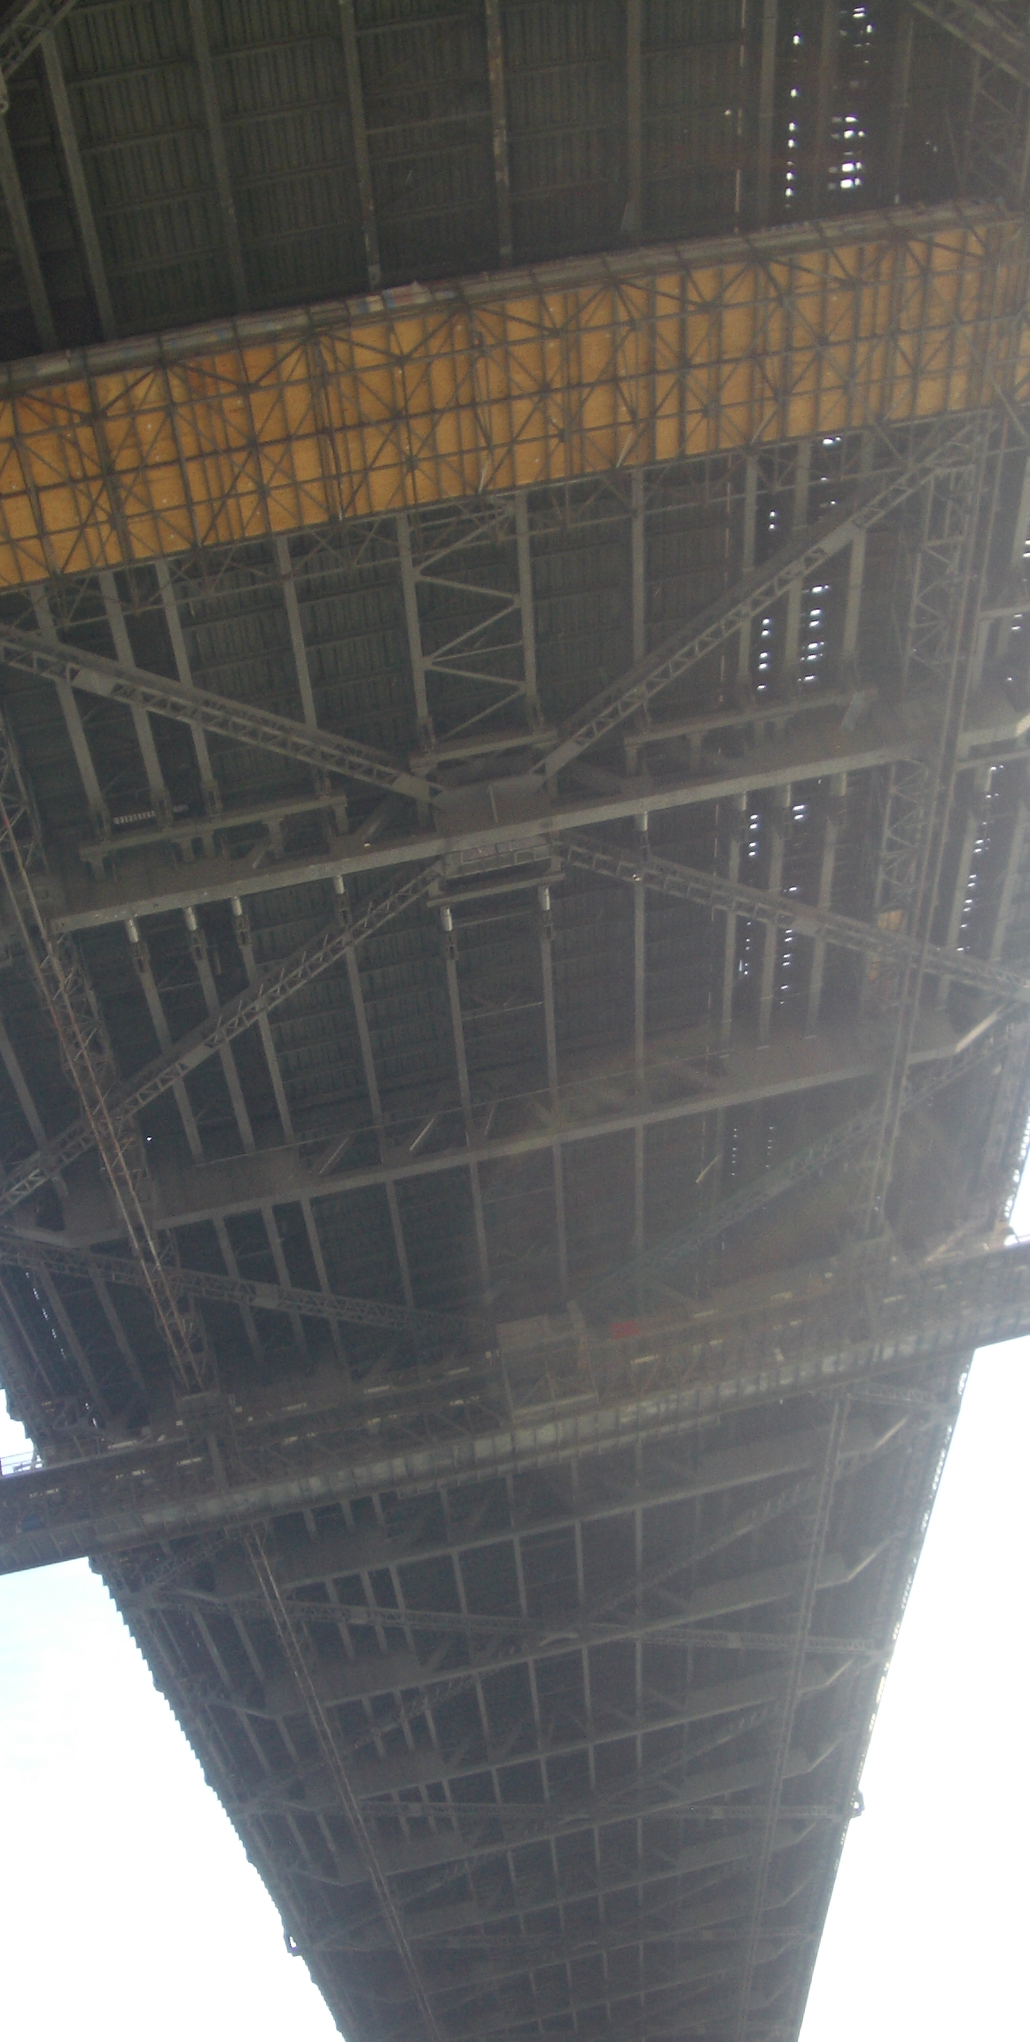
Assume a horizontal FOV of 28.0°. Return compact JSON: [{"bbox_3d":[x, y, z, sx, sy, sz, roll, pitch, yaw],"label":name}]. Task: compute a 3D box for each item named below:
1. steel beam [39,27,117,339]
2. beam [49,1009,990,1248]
[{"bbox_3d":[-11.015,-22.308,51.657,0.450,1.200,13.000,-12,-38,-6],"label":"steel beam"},{"bbox_3d":[0.145,3.915,85.643,40.500,3.100,0.900,-12,-38,-6],"label":"beam"}]

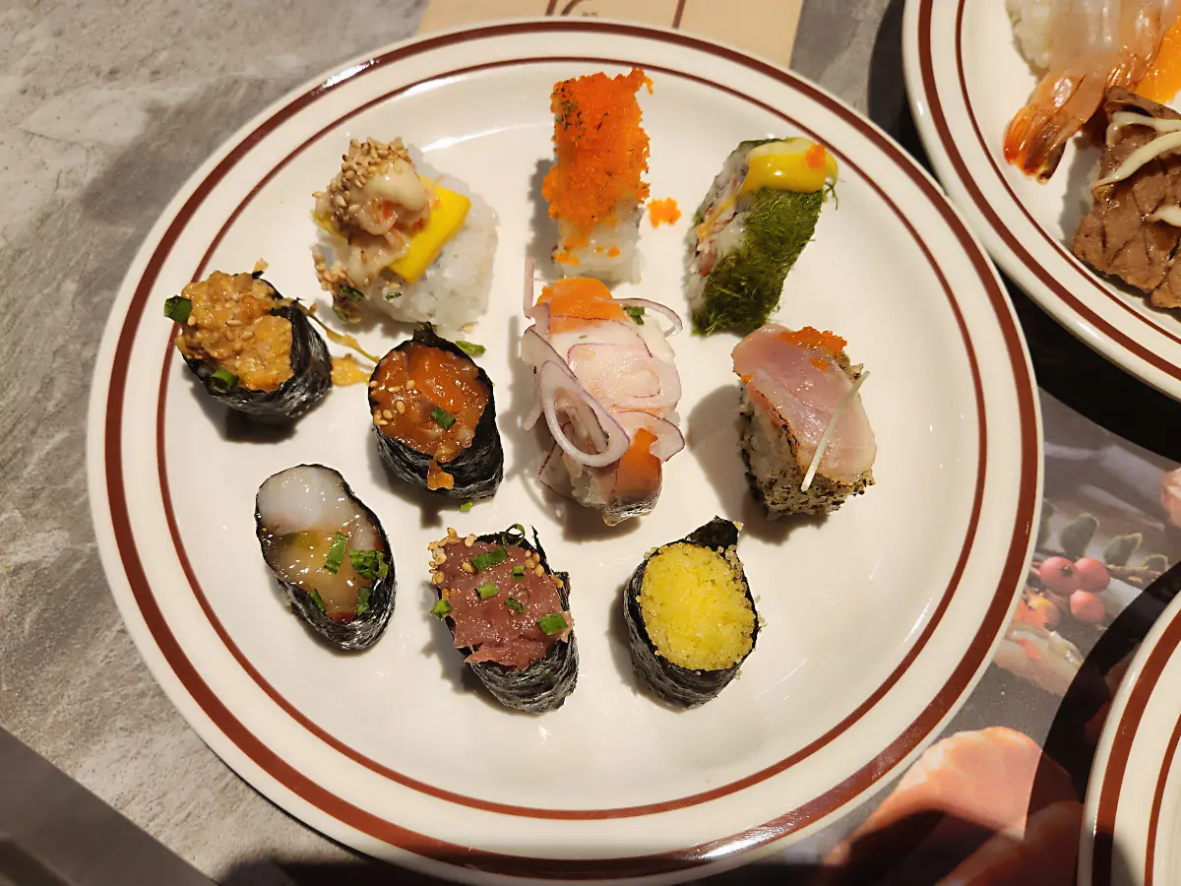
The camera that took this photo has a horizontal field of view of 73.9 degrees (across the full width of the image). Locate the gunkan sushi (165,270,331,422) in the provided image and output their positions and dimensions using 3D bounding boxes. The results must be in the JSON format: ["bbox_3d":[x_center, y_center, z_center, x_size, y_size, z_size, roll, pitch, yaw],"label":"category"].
[{"bbox_3d":[-0.097,-0.028,0.227,0.034,0.033,0.032,44,73,13],"label":"gunkan sushi"}]

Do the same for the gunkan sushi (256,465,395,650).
[{"bbox_3d":[-0.069,0.030,0.208,0.025,0.029,0.042,-22,72,-11],"label":"gunkan sushi"}]

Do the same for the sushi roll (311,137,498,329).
[{"bbox_3d":[-0.054,-0.061,0.237,0.044,0.040,0.034,20,70,5],"label":"sushi roll"}]

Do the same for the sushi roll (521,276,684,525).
[{"bbox_3d":[0.002,-0.012,0.224,0.035,0.037,0.056,-8,70,-6],"label":"sushi roll"}]

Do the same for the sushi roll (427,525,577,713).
[{"bbox_3d":[-0.020,0.046,0.202,0.028,0.034,0.045,-30,74,-13],"label":"sushi roll"}]

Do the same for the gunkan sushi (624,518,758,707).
[{"bbox_3d":[0.026,0.047,0.206,0.029,0.031,0.038,-8,70,-6],"label":"gunkan sushi"}]

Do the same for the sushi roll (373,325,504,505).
[{"bbox_3d":[-0.042,-0.007,0.222,0.031,0.033,0.037,-36,75,-15],"label":"sushi roll"}]

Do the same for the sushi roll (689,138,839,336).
[{"bbox_3d":[0.051,-0.064,0.245,0.031,0.039,0.047,24,70,6],"label":"sushi roll"}]

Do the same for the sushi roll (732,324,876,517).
[{"bbox_3d":[0.061,-0.006,0.228,0.027,0.030,0.048,-7,70,-6],"label":"sushi roll"}]

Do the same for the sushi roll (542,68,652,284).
[{"bbox_3d":[0.002,-0.084,0.252,0.028,0.035,0.054,0,69,-3],"label":"sushi roll"}]

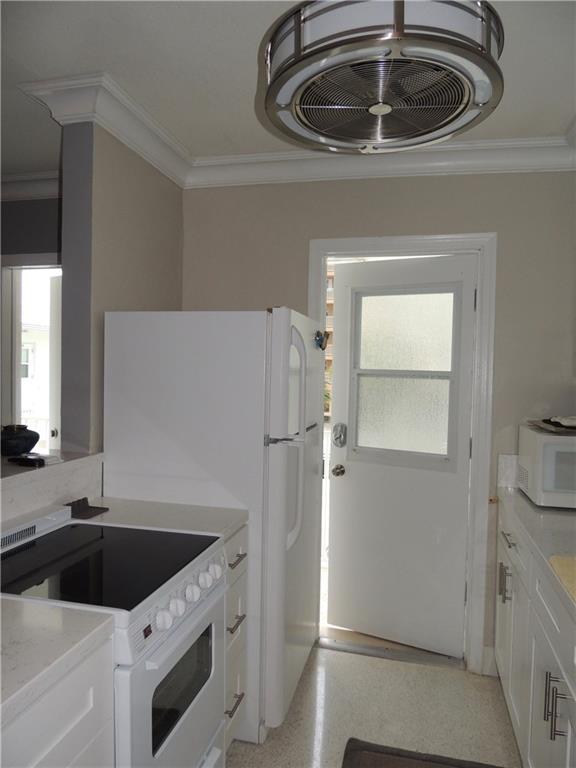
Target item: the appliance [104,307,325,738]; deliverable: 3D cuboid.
[{"bbox_3d":[-0.287,0.543,2.453,0.820,1.689,0.696,2,2,14],"label":"appliance"}]

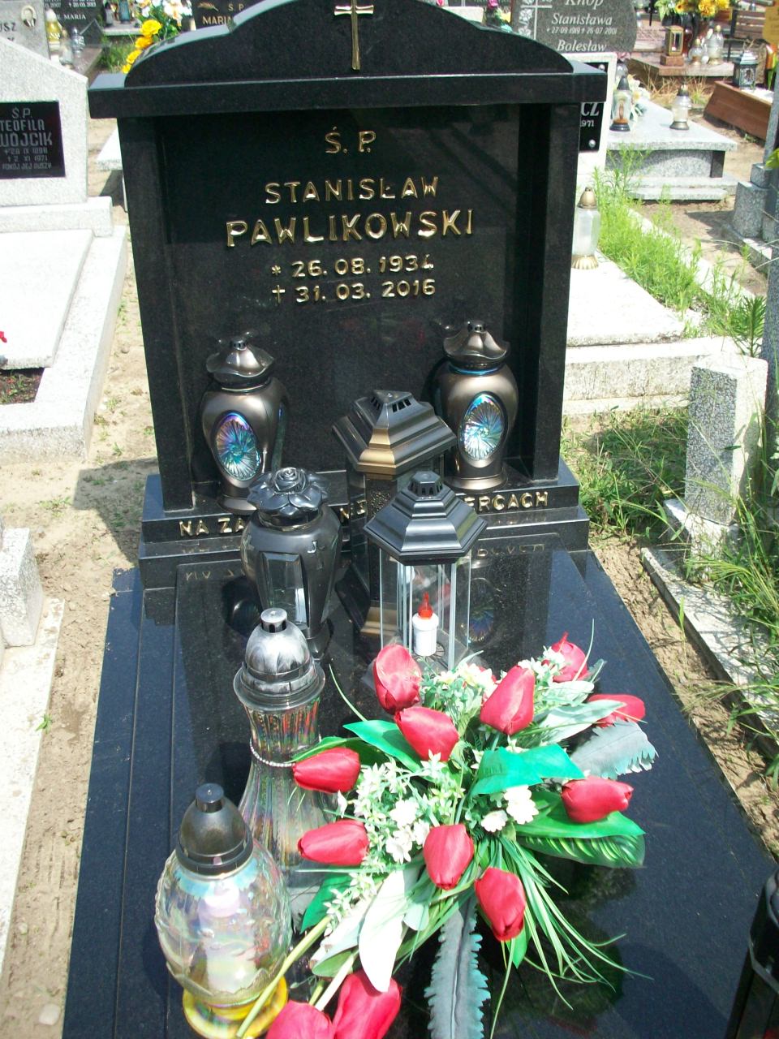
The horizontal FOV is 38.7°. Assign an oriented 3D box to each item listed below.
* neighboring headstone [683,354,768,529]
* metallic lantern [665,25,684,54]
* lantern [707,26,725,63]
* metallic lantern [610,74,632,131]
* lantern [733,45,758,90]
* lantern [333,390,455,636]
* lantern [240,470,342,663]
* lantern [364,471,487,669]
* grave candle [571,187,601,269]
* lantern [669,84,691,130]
[{"bbox_3d":[0.687,-0.161,2.253,0.122,0.315,0.098,-28,35,-37],"label":"neighboring headstone"},{"bbox_3d":[2.450,-4.102,9.505,0.135,0.235,0.135,-2,27,-2],"label":"metallic lantern"},{"bbox_3d":[2.670,-3.884,9.100,0.140,0.280,0.140,-5,29,-8],"label":"lantern"},{"bbox_3d":[1.315,-2.360,6.300,0.115,0.305,0.115,-5,29,-8],"label":"metallic lantern"},{"bbox_3d":[2.586,-3.268,8.050,0.145,0.290,0.145,-5,29,-8],"label":"lantern"},{"bbox_3d":[-0.001,-0.020,1.797,0.201,0.384,0.175,6,32,10],"label":"lantern"},{"bbox_3d":[-0.148,0.069,1.703,0.153,0.326,0.153,3,31,4],"label":"lantern"},{"bbox_3d":[0.054,0.078,1.686,0.183,0.331,0.163,-2,31,-4],"label":"lantern"},{"bbox_3d":[0.718,-1.060,4.017,0.100,0.277,0.100,4,27,9],"label":"grave candle"},{"bbox_3d":[1.657,-2.346,6.298,0.108,0.230,0.108,6,28,13],"label":"lantern"}]

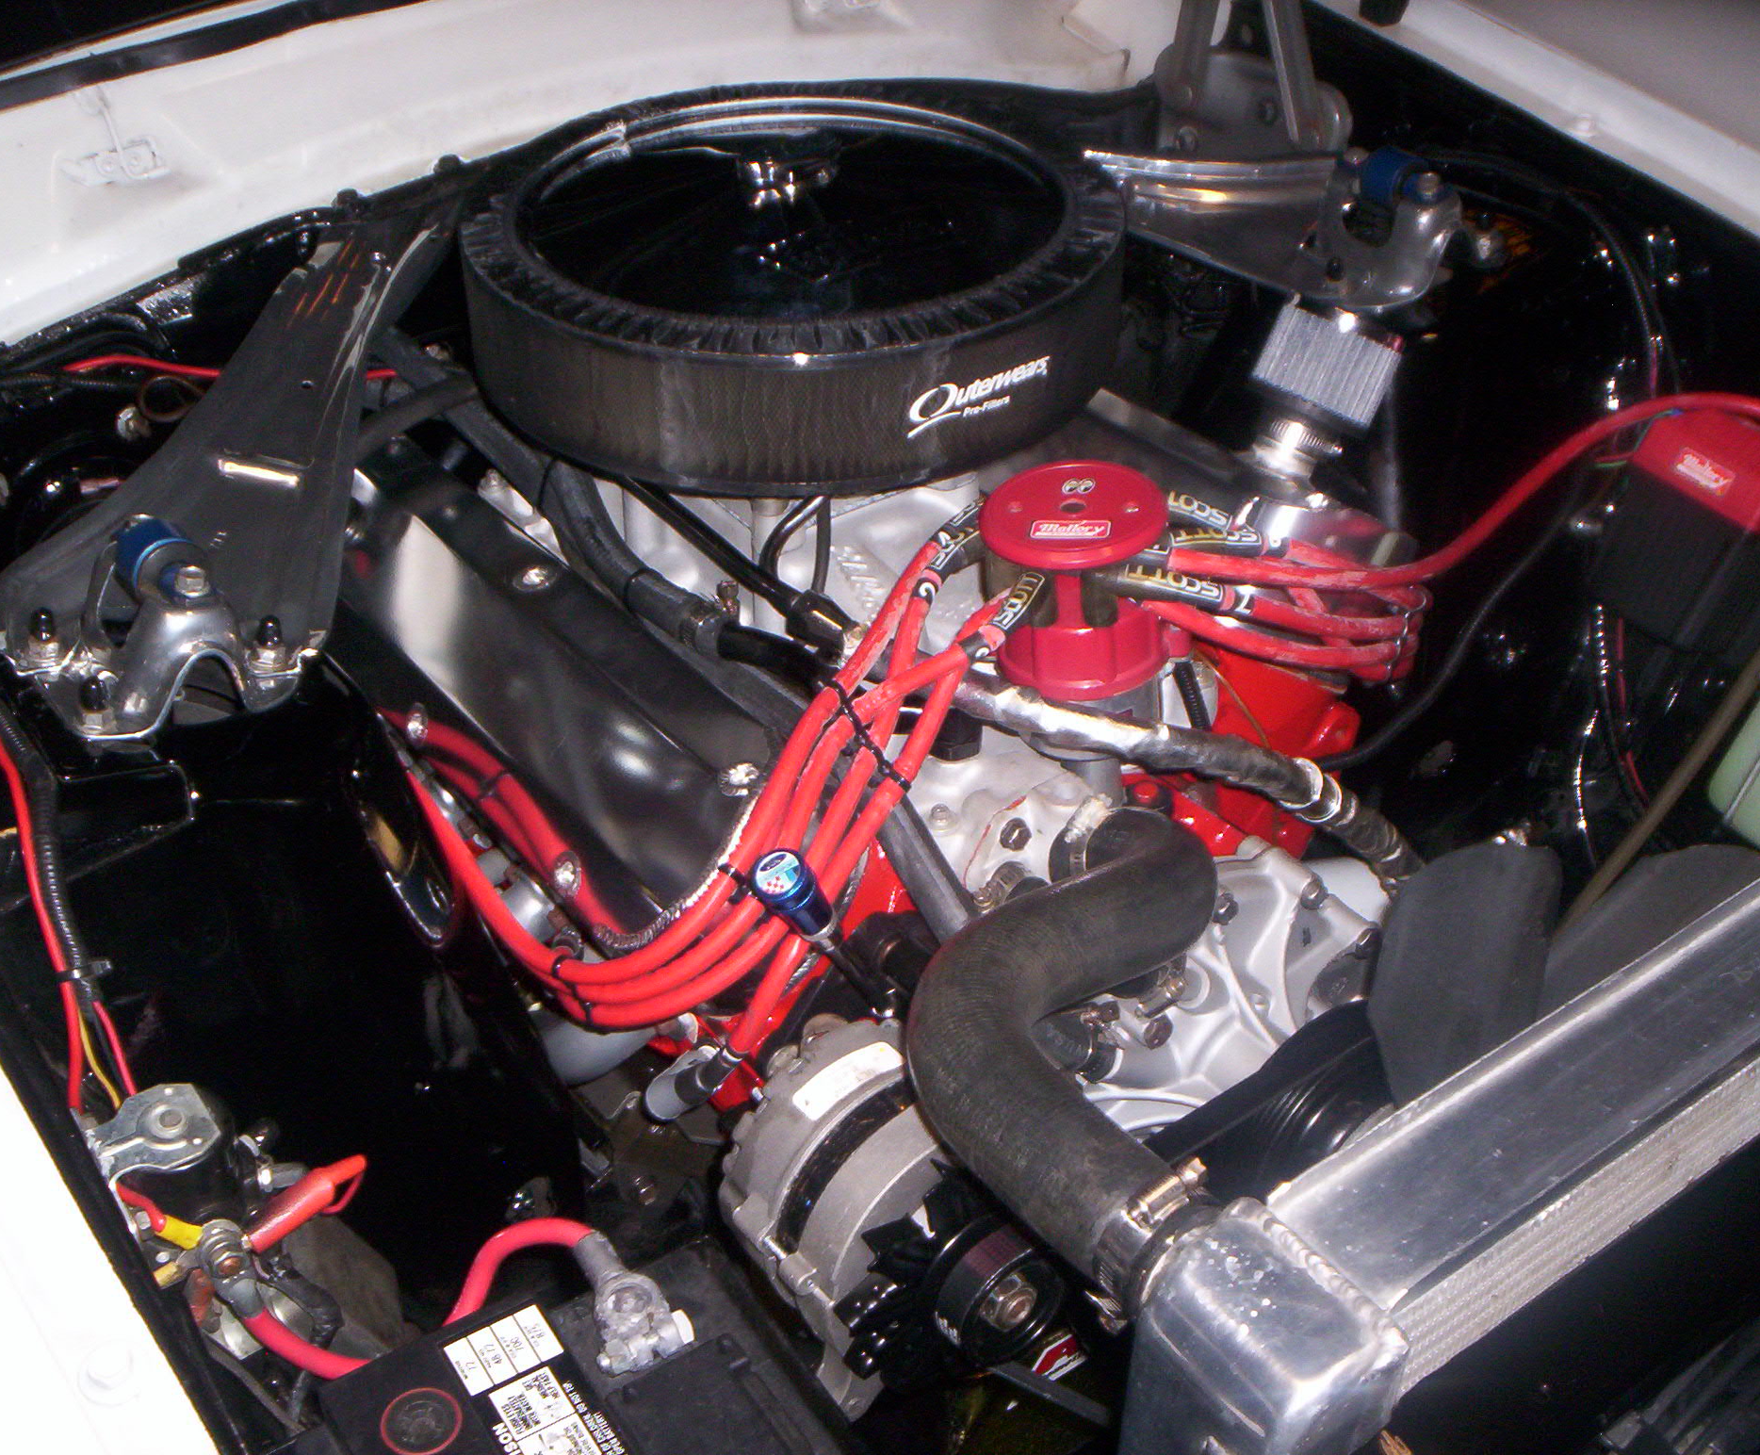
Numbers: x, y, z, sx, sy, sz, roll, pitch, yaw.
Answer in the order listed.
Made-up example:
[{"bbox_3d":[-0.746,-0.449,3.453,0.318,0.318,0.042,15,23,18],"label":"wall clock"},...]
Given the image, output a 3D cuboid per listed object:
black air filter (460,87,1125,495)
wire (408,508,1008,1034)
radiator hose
[{"bbox_3d":[-0.046,-0.257,1.171,0.364,0.082,0.364,-1,37,1],"label":"black air filter"},{"bbox_3d":[-0.101,-0.013,1.085,0.270,0.210,0.300,-25,43,-27],"label":"wire"},{"bbox_3d":[0.103,0.115,0.870,0.220,0.130,0.270,-25,43,-27],"label":"radiator hose"}]

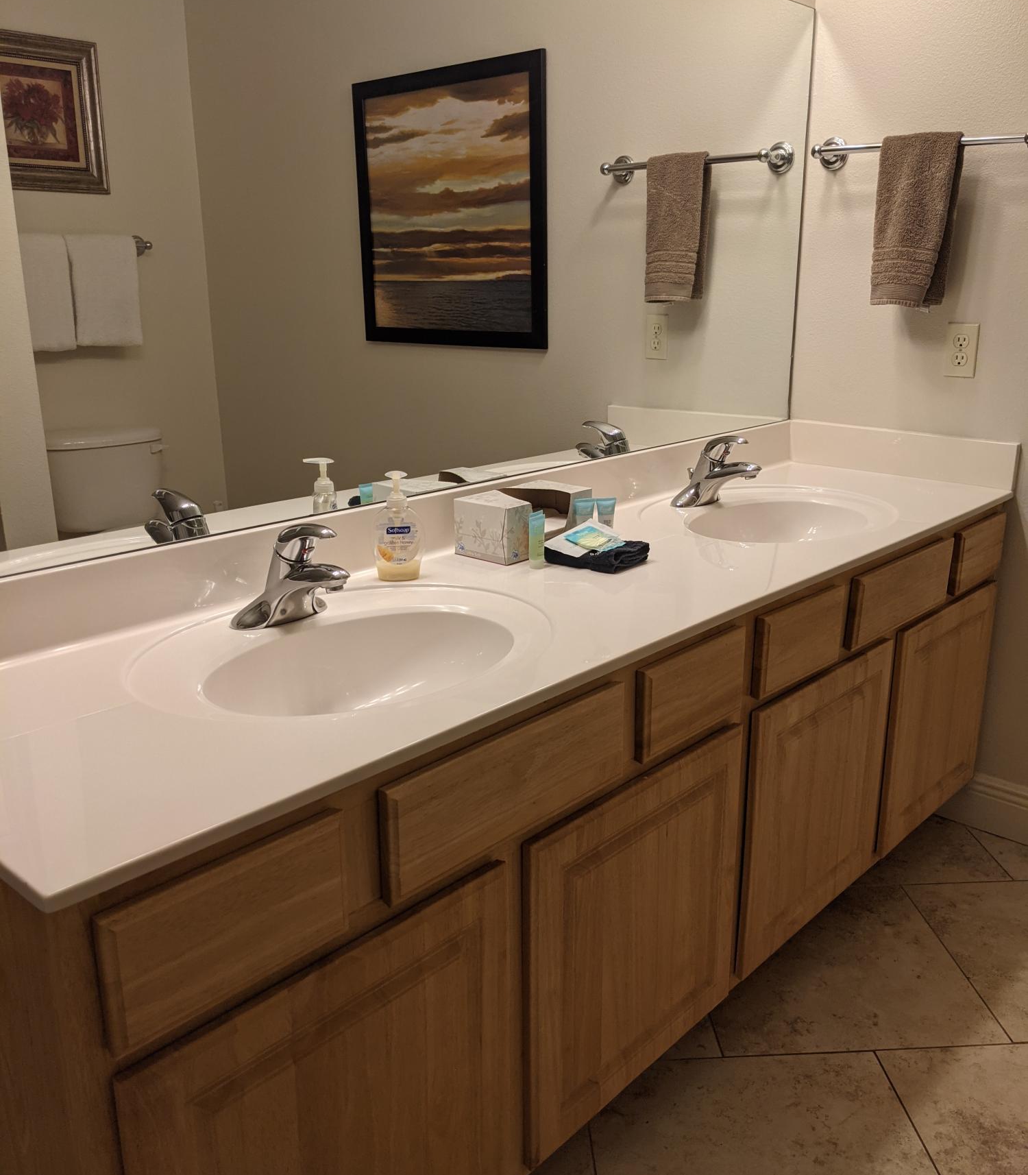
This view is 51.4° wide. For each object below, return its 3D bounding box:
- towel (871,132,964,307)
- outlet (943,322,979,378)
[{"bbox_3d":[0.845,-0.775,2.267,0.174,0.344,0.070,14,22,41],"label":"towel"},{"bbox_3d":[0.974,-0.514,2.328,0.069,0.114,0.010,14,22,41],"label":"outlet"}]

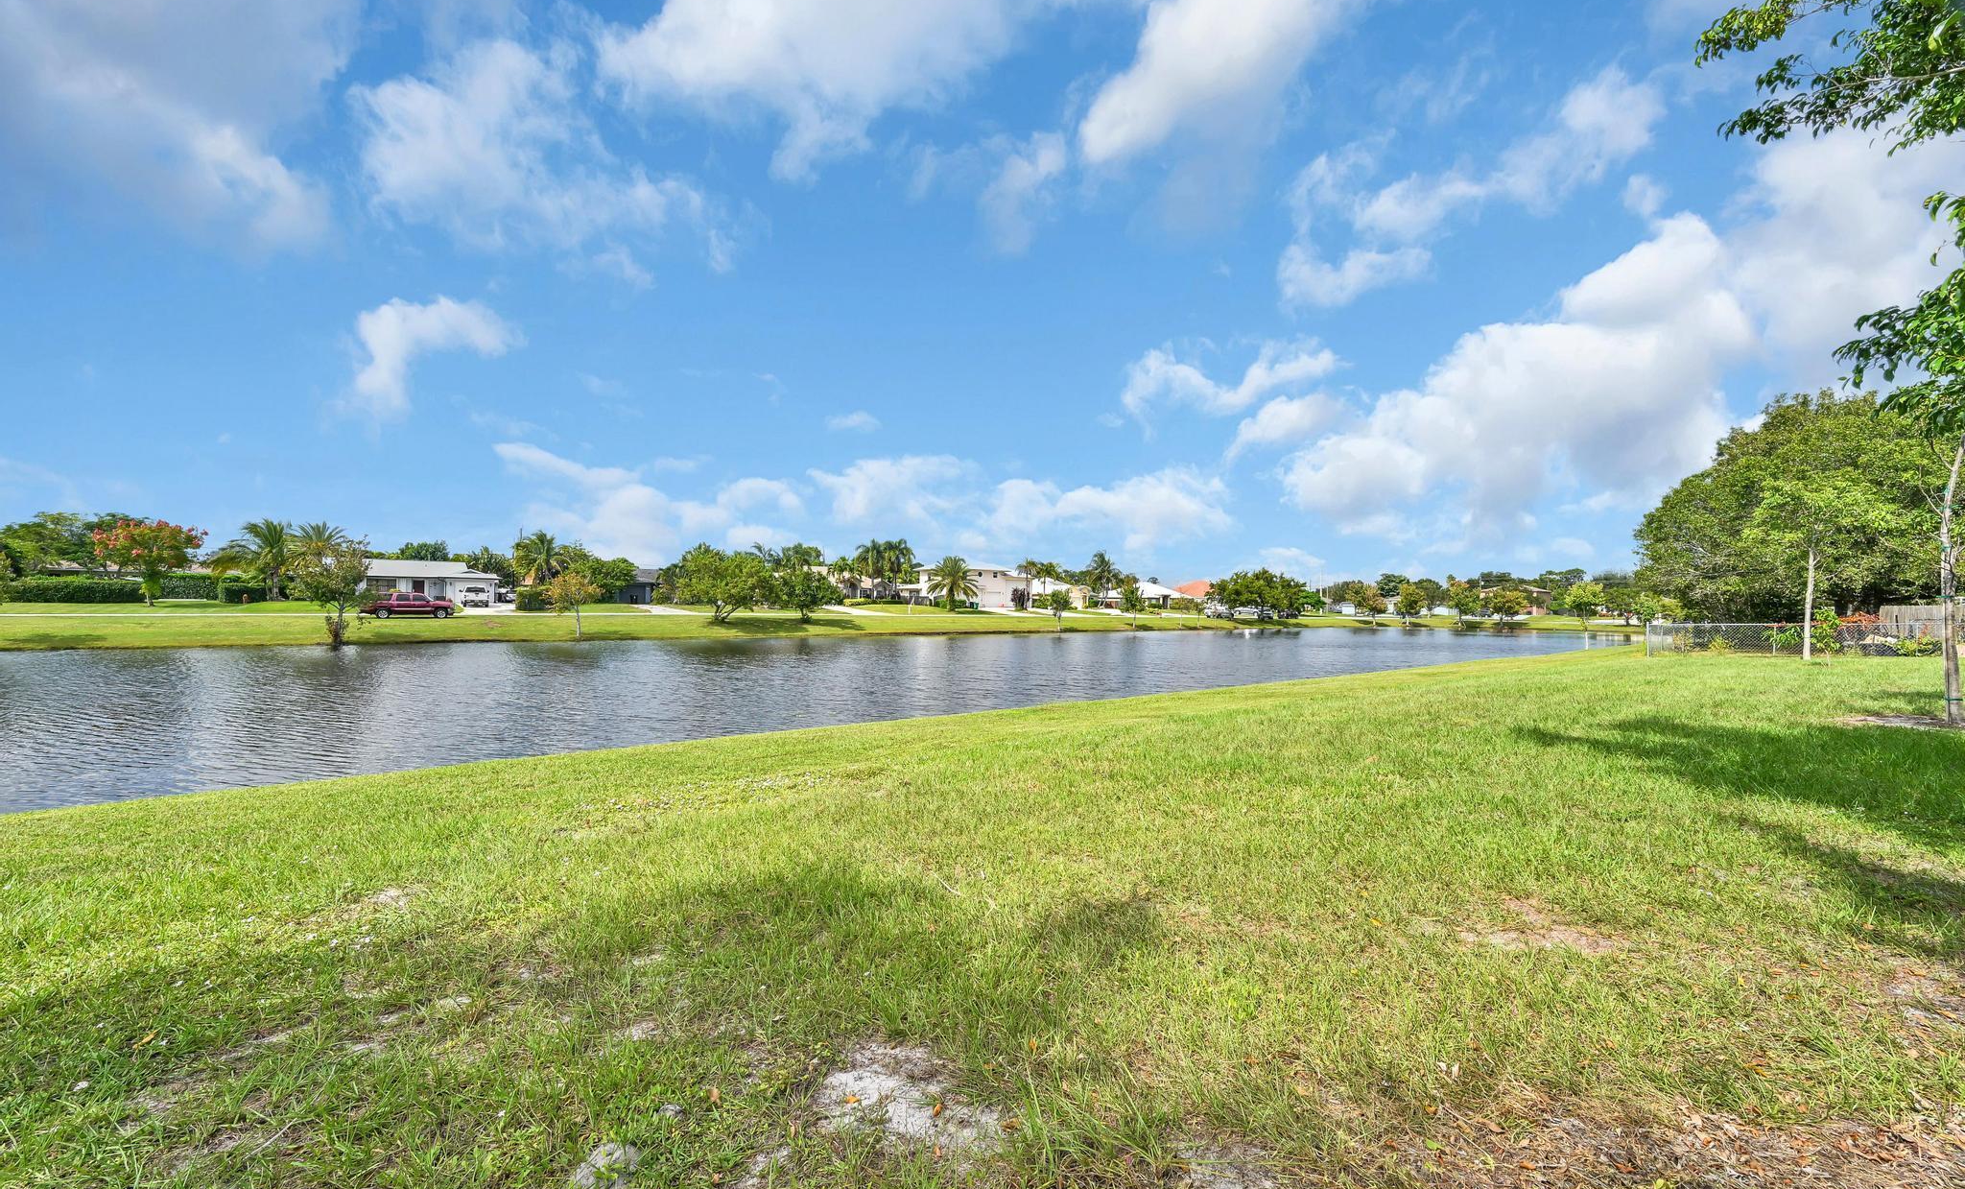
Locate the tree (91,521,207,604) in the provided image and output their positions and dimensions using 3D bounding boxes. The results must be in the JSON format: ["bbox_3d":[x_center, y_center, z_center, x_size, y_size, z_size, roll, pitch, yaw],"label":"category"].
[{"bbox_3d":[-62.734,-2.369,57.500,5.900,6.590,5.900,-1,-2,42],"label":"tree"}]

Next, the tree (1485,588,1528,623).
[{"bbox_3d":[68.620,1.610,100.000,5.630,4.820,5.630,1,-2,-35],"label":"tree"}]

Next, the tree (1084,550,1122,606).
[{"bbox_3d":[20.504,-2.613,130.000,6.200,9.930,6.200,0,-1,9],"label":"tree"}]

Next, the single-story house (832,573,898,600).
[{"bbox_3d":[-21.254,-1.127,112.155,13.200,4.900,12.000,1,-2,-39],"label":"single-story house"}]

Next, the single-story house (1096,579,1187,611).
[{"bbox_3d":[31.007,0.151,149.903,16.000,5.400,12.000,1,-2,-39],"label":"single-story house"}]

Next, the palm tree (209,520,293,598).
[{"bbox_3d":[-63.060,-3.050,66.000,7.000,7.160,6.800,1,-2,-35],"label":"palm tree"}]

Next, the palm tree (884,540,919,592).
[{"bbox_3d":[-10.440,-3.150,98.000,4.530,7.880,4.530,0,-1,0],"label":"palm tree"}]

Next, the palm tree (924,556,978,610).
[{"bbox_3d":[-3.740,-1.310,93.000,6.540,6.730,6.540,0,-1,0],"label":"palm tree"}]

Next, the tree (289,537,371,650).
[{"bbox_3d":[-37.881,-0.134,44.300,4.000,6.500,4.000,1,-2,-38],"label":"tree"}]

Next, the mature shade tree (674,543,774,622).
[{"bbox_3d":[-23.360,-1.040,69.000,8.000,7.070,8.000,1,-1,-19],"label":"mature shade tree"}]

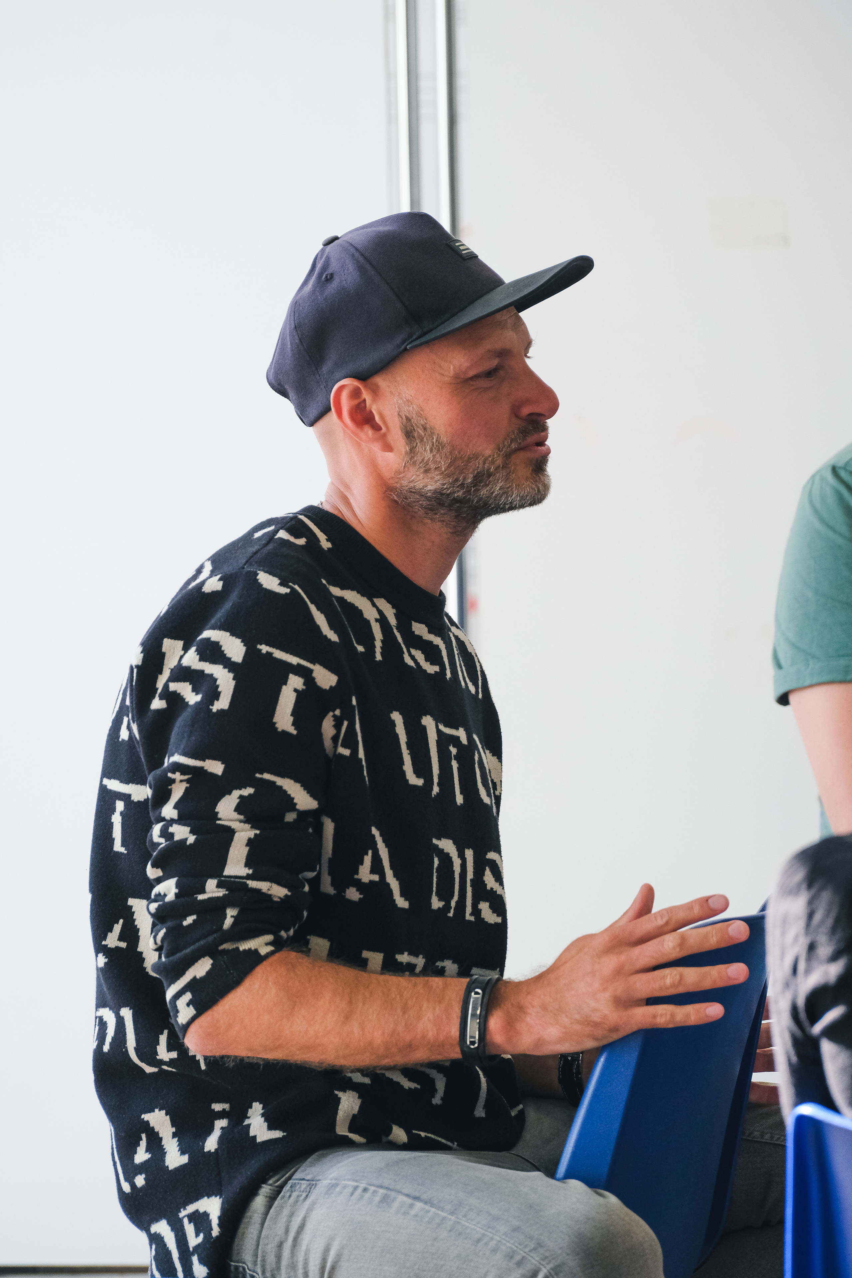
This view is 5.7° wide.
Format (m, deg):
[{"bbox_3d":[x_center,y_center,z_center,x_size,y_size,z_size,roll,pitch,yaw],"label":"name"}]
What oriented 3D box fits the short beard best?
[{"bbox_3d":[0.039,-0.137,6.600,0.116,0.108,0.140,-8,0,18],"label":"short beard"}]

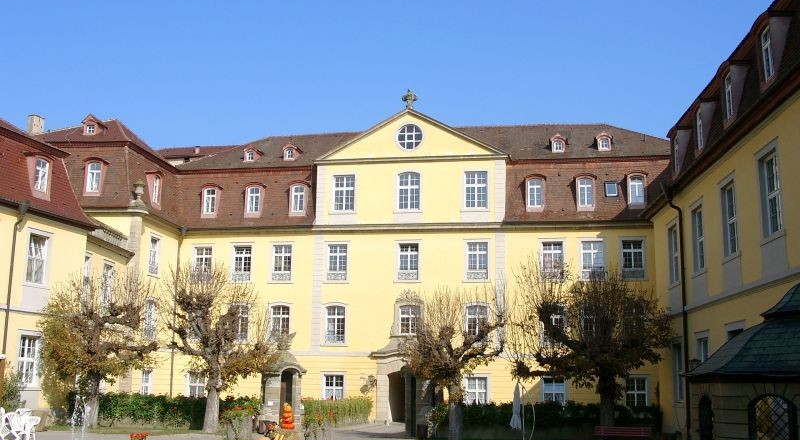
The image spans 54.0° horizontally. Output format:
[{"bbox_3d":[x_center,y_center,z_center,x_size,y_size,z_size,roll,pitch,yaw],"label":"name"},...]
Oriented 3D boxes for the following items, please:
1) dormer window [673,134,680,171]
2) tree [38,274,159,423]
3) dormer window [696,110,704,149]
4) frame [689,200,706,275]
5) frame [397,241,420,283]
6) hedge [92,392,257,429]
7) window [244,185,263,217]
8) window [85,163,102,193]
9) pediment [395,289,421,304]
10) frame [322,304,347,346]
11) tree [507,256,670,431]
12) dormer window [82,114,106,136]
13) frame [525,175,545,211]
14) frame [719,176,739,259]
[{"bbox_3d":[12.884,-2.961,36.260,0.800,1.950,1.100,0,-12,4],"label":"dormer window"},{"bbox_3d":[-11.861,5.075,30.914,4.720,6.093,4.248,1,-12,0],"label":"tree"},{"bbox_3d":[14.235,-4.181,36.282,0.700,2.132,1.260,0,-12,5],"label":"dormer window"},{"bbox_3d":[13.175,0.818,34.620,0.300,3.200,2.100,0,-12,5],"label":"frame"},{"bbox_3d":[0.483,2.387,44.784,1.388,2.359,0.250,-1,-12,10],"label":"frame"},{"bbox_3d":[-10.003,8.701,35.868,8.041,1.420,1.200,-1,-12,11],"label":"hedge"},{"bbox_3d":[-8.086,-1.078,43.449,1.080,1.933,0.800,-1,-12,10],"label":"window"},{"bbox_3d":[-15.748,-2.174,40.439,1.080,1.944,0.800,-1,-12,8],"label":"window"},{"bbox_3d":[0.421,4.325,44.293,1.487,0.931,0.300,-1,-12,10],"label":"pediment"},{"bbox_3d":[-3.667,5.971,44.408,1.402,2.351,0.250,-1,-12,11],"label":"frame"},{"bbox_3d":[7.442,5.073,30.746,6.472,7.212,6.019,1,-11,0],"label":"tree"},{"bbox_3d":[-19.206,-5.820,49.514,1.098,1.411,0.950,-1,-12,10],"label":"dormer window"},{"bbox_3d":[7.704,-1.543,44.769,1.151,2.165,0.450,-1,-12,10],"label":"frame"},{"bbox_3d":[11.755,-0.084,27.982,0.300,2.850,1.750,0,-12,4],"label":"frame"}]

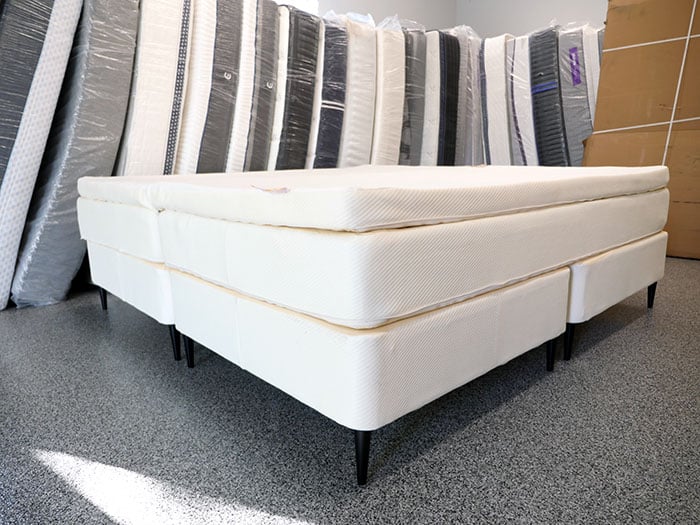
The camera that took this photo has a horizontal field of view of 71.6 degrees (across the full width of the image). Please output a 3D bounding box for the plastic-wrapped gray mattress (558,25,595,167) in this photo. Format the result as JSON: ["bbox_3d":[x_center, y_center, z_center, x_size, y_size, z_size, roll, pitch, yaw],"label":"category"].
[{"bbox_3d":[2.707,-1.463,5.380,0.800,2.000,0.235,-12,7,-41],"label":"plastic-wrapped gray mattress"}]

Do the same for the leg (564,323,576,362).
[{"bbox_3d":[0.777,0.272,1.734,0.034,0.160,0.034,-12,15,-41],"label":"leg"}]

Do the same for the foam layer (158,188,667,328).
[{"bbox_3d":[0.420,-0.172,1.947,2.000,0.203,1.018,-12,15,-41],"label":"foam layer"}]

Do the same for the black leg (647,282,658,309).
[{"bbox_3d":[1.445,0.135,2.323,0.034,0.160,0.034,-12,15,-41],"label":"black leg"}]

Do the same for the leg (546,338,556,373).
[{"bbox_3d":[0.690,0.289,1.657,0.034,0.160,0.034,-12,15,-41],"label":"leg"}]

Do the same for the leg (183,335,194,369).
[{"bbox_3d":[-0.580,0.302,1.753,0.034,0.160,0.034,-12,15,-41],"label":"leg"}]

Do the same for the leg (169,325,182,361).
[{"bbox_3d":[-0.652,0.288,1.827,0.034,0.160,0.034,-12,15,-41],"label":"leg"}]

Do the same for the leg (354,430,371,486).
[{"bbox_3d":[0.029,0.423,1.082,0.034,0.160,0.034,-1,11,0],"label":"leg"}]

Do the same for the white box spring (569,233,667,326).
[{"bbox_3d":[0.813,-0.040,2.345,1.001,0.230,1.014,-11,15,-41],"label":"white box spring"}]

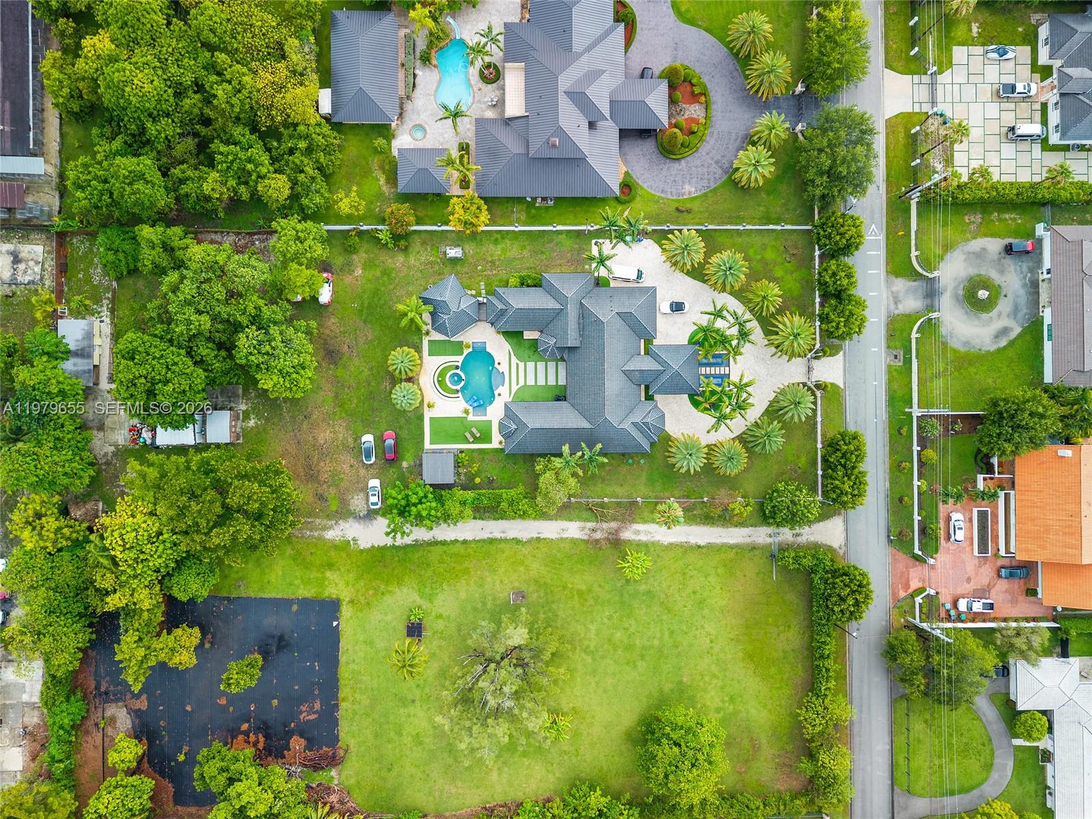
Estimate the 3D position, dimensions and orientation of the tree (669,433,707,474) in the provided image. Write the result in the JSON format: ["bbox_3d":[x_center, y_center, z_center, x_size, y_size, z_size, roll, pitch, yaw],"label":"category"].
[{"bbox_3d":[21.911,6.951,117.850,6.090,6.300,6.355,0,90,0],"label":"tree"}]

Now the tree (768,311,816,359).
[{"bbox_3d":[38.131,-11.565,117.600,7.401,6.800,7.401,0,90,0],"label":"tree"}]

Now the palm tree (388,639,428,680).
[{"bbox_3d":[-20.846,37.737,114.891,5.846,4.800,6.310,0,90,-2],"label":"palm tree"}]

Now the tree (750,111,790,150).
[{"bbox_3d":[34.790,-43.256,117.850,6.217,6.300,6.217,0,90,0],"label":"tree"}]

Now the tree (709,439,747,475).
[{"bbox_3d":[28.423,7.553,118.000,5.830,6.000,5.698,0,90,0],"label":"tree"}]

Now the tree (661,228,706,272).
[{"bbox_3d":[20.815,-24.193,115.438,6.848,6.800,6.609,0,90,-2],"label":"tree"}]

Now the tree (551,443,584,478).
[{"bbox_3d":[3.180,7.620,114.140,4.910,8.000,5.100,0,90,-2],"label":"tree"}]

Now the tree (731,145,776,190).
[{"bbox_3d":[31.510,-36.850,116.070,6.660,6.500,6.790,0,90,-2],"label":"tree"}]

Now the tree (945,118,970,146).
[{"bbox_3d":[60.071,-40.614,114.749,3.783,11.000,3.978,0,90,-2],"label":"tree"}]

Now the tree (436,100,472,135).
[{"bbox_3d":[-13.197,-41.284,111.649,4.890,12.000,4.928,0,90,-2],"label":"tree"}]

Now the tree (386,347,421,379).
[{"bbox_3d":[-21.393,-7.006,114.621,5.007,5.400,4.919,0,90,-2],"label":"tree"}]

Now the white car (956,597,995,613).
[{"bbox_3d":[68.163,31.107,120.070,5.600,1.860,1.980,2,90,0],"label":"white car"}]

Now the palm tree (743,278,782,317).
[{"bbox_3d":[32.720,-16.930,116.010,5.910,6.500,5.850,0,90,-2],"label":"palm tree"}]

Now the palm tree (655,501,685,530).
[{"bbox_3d":[18.865,16.060,116.124,4.523,5.200,4.335,0,90,-2],"label":"palm tree"}]

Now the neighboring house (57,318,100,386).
[{"bbox_3d":[-69.939,-8.400,113.900,5.163,3.400,9.865,0,90,-2],"label":"neighboring house"}]

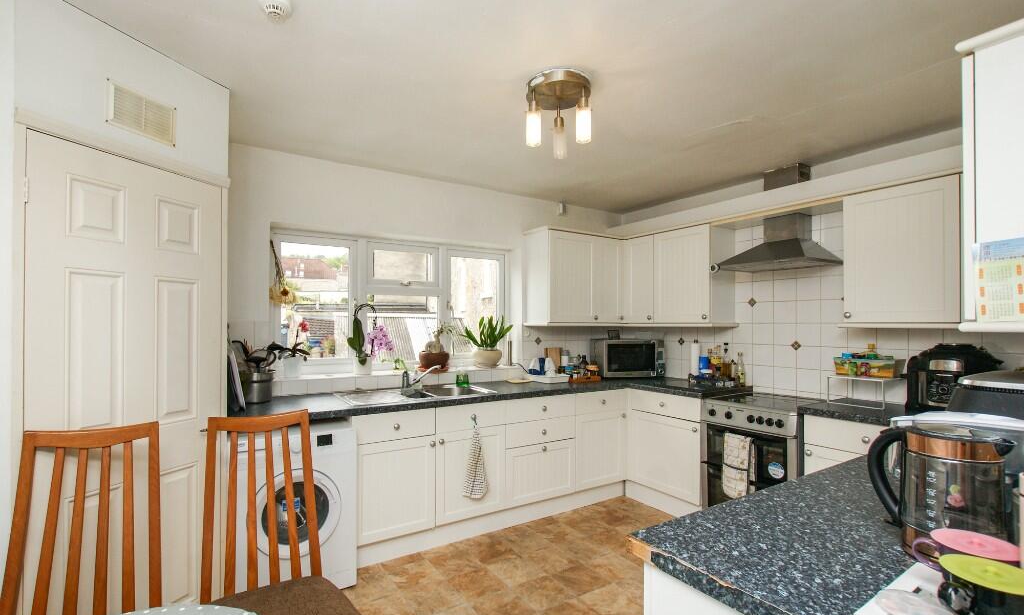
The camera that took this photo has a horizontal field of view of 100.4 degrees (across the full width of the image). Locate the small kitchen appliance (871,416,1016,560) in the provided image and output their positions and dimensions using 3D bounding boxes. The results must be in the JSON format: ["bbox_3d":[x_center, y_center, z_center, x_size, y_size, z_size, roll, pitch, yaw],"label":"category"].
[{"bbox_3d":[0.898,0.380,0.892,0.155,0.250,0.215,1,-2,-27],"label":"small kitchen appliance"}]

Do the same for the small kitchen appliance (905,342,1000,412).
[{"bbox_3d":[2.134,0.370,2.060,0.310,0.360,0.310,1,-2,-31],"label":"small kitchen appliance"}]

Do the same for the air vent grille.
[{"bbox_3d":[-1.420,-0.740,1.643,0.015,0.158,0.235,-1,-2,21],"label":"air vent grille"}]

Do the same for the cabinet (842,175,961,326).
[{"bbox_3d":[2.145,-0.268,2.330,0.310,0.725,0.475,1,-2,-35],"label":"cabinet"}]

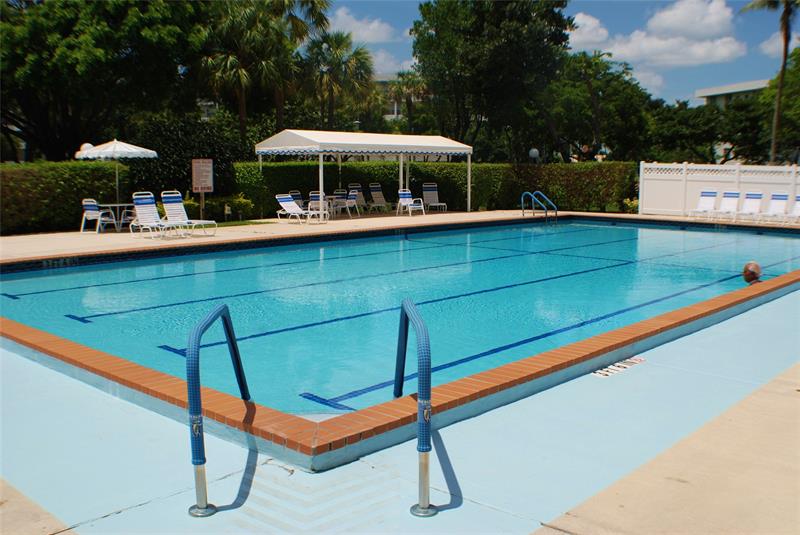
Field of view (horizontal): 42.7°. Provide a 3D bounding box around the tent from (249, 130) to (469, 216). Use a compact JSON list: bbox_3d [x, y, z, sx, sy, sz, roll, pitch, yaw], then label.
[{"bbox_3d":[-0.996,-2.976,32.657,2.850,2.600,7.000,5,8,41],"label":"tent"}]

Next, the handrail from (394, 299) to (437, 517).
[{"bbox_3d":[0.074,0.647,5.606,0.140,0.960,1.800,0,6,-3],"label":"handrail"}]

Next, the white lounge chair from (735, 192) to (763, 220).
[{"bbox_3d":[10.541,-1.848,30.900,0.640,0.930,1.400,4,7,33],"label":"white lounge chair"}]

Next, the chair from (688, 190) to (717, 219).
[{"bbox_3d":[9.432,-1.971,31.900,0.640,0.930,1.400,4,7,33],"label":"chair"}]

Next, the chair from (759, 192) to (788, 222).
[{"bbox_3d":[11.128,-1.796,30.400,0.640,0.930,1.400,4,7,33],"label":"chair"}]

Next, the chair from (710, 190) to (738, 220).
[{"bbox_3d":[9.990,-1.909,31.400,0.640,0.930,1.400,4,7,33],"label":"chair"}]

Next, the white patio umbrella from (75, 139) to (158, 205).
[{"bbox_3d":[-6.983,-2.032,25.200,2.030,2.280,2.030,0,6,0],"label":"white patio umbrella"}]

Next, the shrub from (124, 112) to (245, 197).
[{"bbox_3d":[-6.846,-3.288,32.500,3.000,3.200,3.500,5,8,41],"label":"shrub"}]

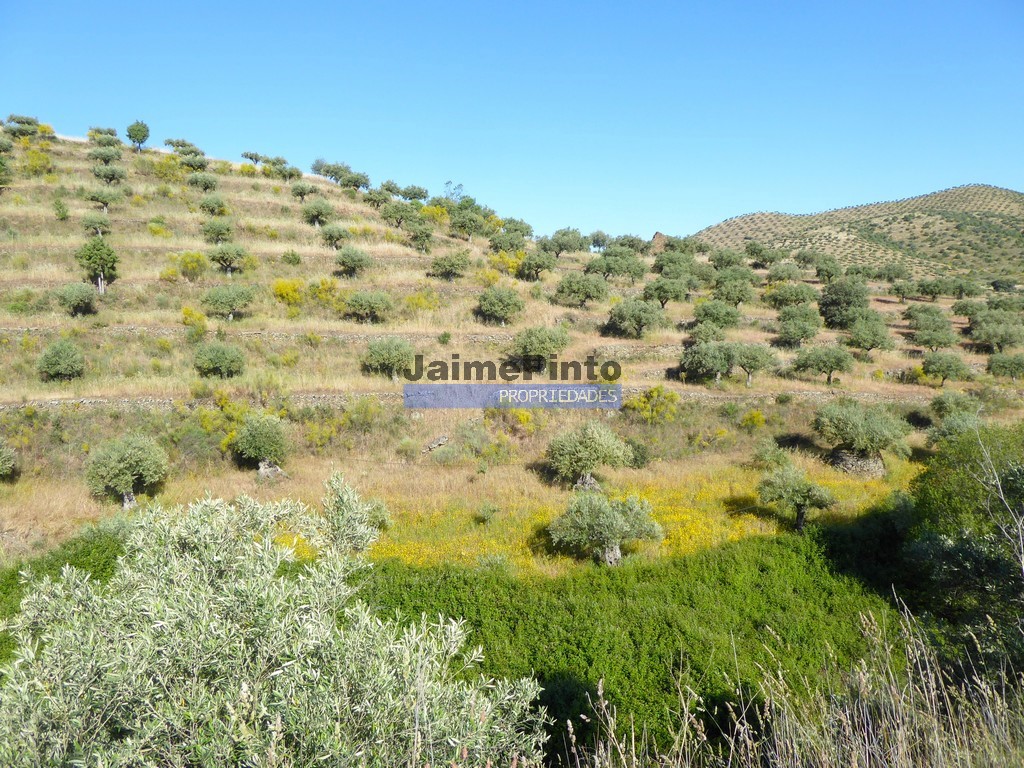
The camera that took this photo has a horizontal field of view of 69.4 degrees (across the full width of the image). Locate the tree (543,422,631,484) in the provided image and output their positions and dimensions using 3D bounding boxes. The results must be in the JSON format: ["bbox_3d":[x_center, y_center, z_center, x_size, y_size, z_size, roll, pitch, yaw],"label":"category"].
[{"bbox_3d":[4.087,3.670,38.500,4.480,3.540,4.250,0,2,0],"label":"tree"}]

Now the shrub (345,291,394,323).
[{"bbox_3d":[-11.851,-6.362,61.500,3.990,2.660,3.790,0,2,0],"label":"shrub"}]

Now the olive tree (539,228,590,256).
[{"bbox_3d":[5.325,-14.402,75.000,5.170,3.140,4.390,0,1,0],"label":"olive tree"}]

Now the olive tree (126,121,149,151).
[{"bbox_3d":[-49.629,-32.799,98.000,2.860,4.240,2.710,0,1,0],"label":"olive tree"}]

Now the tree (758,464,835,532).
[{"bbox_3d":[12.311,4.976,32.000,3.270,2.990,3.110,2,5,21],"label":"tree"}]

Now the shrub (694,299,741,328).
[{"bbox_3d":[16.951,-5.650,61.000,3.680,2.470,3.500,1,5,15],"label":"shrub"}]

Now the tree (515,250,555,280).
[{"bbox_3d":[2.187,-10.576,66.000,3.460,2.620,3.290,0,3,0],"label":"tree"}]

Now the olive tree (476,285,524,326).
[{"bbox_3d":[-0.793,-5.483,51.000,3.210,2.700,3.050,0,3,0],"label":"olive tree"}]

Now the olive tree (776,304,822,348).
[{"bbox_3d":[21.420,-4.425,55.000,3.250,3.270,3.080,2,5,21],"label":"olive tree"}]

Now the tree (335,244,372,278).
[{"bbox_3d":[-13.247,-10.229,62.000,3.010,2.770,2.860,-1,5,-12],"label":"tree"}]

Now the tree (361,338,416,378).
[{"bbox_3d":[-7.651,-1.633,46.000,3.297,2.564,3.132,0,4,0],"label":"tree"}]

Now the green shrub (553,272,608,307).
[{"bbox_3d":[5.874,-7.902,62.500,4.390,3.040,4.180,0,2,0],"label":"green shrub"}]

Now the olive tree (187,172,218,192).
[{"bbox_3d":[-40.466,-26.431,97.000,3.940,2.620,3.740,0,2,0],"label":"olive tree"}]

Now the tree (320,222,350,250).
[{"bbox_3d":[-18.326,-15.254,77.000,3.020,2.920,2.870,0,2,0],"label":"tree"}]

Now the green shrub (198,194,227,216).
[{"bbox_3d":[-30.729,-18.345,76.000,2.690,2.260,2.560,-2,5,-22],"label":"green shrub"}]

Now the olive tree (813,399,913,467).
[{"bbox_3d":[16.778,2.376,35.500,4.610,3.360,3.920,0,1,0],"label":"olive tree"}]

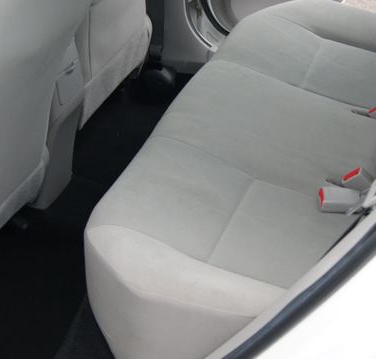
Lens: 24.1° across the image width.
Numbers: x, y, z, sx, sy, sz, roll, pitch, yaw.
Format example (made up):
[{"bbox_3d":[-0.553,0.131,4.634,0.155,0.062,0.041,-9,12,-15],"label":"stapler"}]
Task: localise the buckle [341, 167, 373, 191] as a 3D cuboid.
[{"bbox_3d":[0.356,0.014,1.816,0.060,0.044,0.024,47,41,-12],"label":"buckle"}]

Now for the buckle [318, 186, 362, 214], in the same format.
[{"bbox_3d":[0.304,0.041,1.770,0.080,0.026,0.045,4,37,0],"label":"buckle"}]

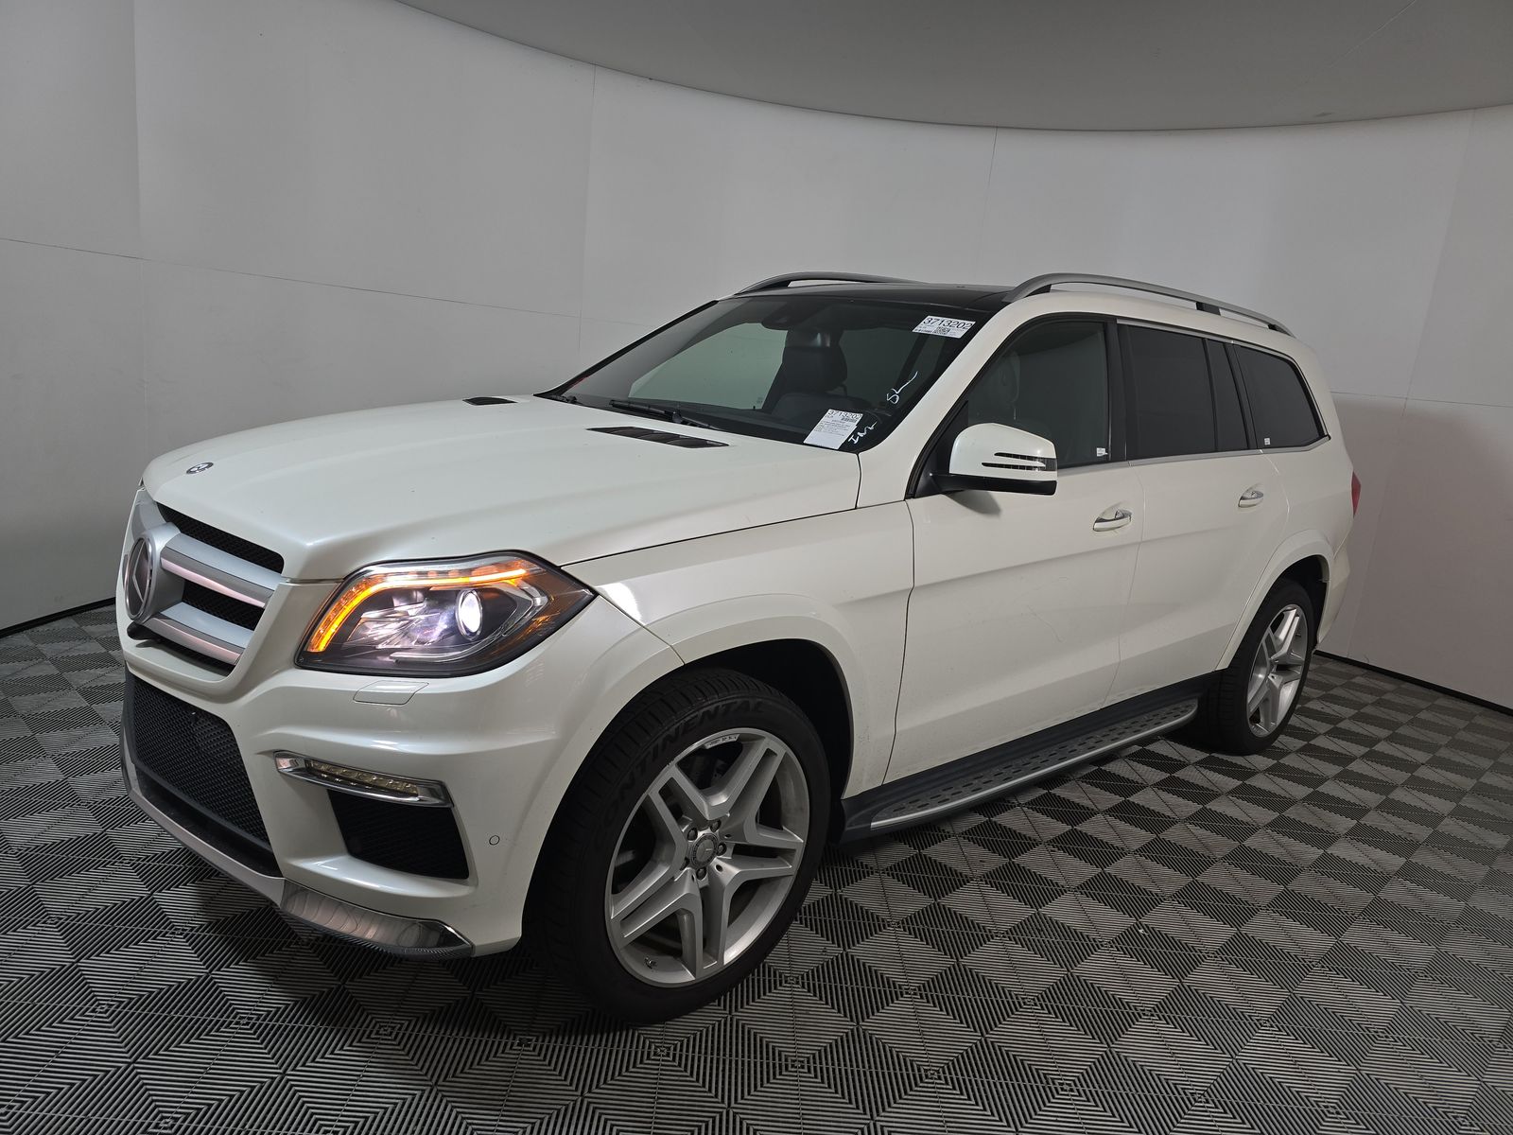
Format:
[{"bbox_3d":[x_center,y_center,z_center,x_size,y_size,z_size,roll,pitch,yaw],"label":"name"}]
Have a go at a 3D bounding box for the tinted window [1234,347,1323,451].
[{"bbox_3d":[2.126,-0.674,4.089,0.750,0.395,0.060,-5,-4,-43],"label":"tinted window"}]

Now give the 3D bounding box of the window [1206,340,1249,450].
[{"bbox_3d":[1.714,-0.628,3.691,0.290,0.400,0.045,-5,-4,-43],"label":"window"}]

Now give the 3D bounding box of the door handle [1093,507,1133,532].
[{"bbox_3d":[1.063,-0.139,3.006,0.215,0.052,0.058,-5,16,-43],"label":"door handle"}]

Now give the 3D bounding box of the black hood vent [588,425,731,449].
[{"bbox_3d":[-0.239,-0.315,2.449,0.335,0.020,0.120,10,17,27],"label":"black hood vent"}]

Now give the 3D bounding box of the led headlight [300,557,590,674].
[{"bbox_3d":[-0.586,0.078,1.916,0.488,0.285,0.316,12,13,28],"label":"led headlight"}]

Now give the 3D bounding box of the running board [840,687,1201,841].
[{"bbox_3d":[0.943,0.557,3.160,2.080,0.110,0.180,-5,16,-43],"label":"running board"}]

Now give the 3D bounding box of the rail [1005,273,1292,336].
[{"bbox_3d":[1.561,-0.943,3.718,2.240,0.150,0.075,-7,17,-42],"label":"rail"}]

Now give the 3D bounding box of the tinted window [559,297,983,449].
[{"bbox_3d":[-0.049,-0.659,3.127,0.900,0.120,1.520,-39,36,-29],"label":"tinted window"}]

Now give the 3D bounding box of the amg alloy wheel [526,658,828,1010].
[{"bbox_3d":[-0.181,0.580,2.224,0.768,0.765,0.295,-5,16,-44],"label":"amg alloy wheel"}]

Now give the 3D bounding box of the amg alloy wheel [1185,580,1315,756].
[{"bbox_3d":[2.083,0.399,4.297,0.768,0.765,0.295,-5,16,-43],"label":"amg alloy wheel"}]

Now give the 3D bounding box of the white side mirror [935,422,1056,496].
[{"bbox_3d":[0.583,-0.275,2.510,0.180,0.180,0.250,-5,16,-43],"label":"white side mirror"}]

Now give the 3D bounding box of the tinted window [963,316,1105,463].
[{"bbox_3d":[0.810,-0.496,2.857,0.840,0.495,0.060,-5,-4,-43],"label":"tinted window"}]

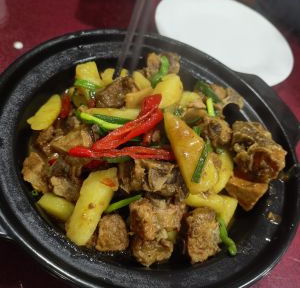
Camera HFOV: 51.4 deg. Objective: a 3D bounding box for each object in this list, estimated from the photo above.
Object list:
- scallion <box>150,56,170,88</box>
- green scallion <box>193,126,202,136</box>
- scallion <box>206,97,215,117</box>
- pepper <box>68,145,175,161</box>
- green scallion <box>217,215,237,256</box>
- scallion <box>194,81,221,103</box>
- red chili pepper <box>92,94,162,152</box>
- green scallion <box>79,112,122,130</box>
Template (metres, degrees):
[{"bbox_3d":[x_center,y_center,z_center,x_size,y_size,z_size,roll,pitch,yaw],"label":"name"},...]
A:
[{"bbox_3d":[0.011,-0.079,0.344,0.010,0.008,0.037,22,72,0],"label":"scallion"},{"bbox_3d":[0.047,-0.012,0.311,0.007,0.006,0.012,-16,61,-26],"label":"green scallion"},{"bbox_3d":[0.066,-0.041,0.338,0.006,0.006,0.023,3,62,-15],"label":"scallion"},{"bbox_3d":[-0.022,0.008,0.259,0.088,0.009,0.009,3,54,-15],"label":"pepper"},{"bbox_3d":[0.065,0.078,0.265,0.007,0.006,0.034,-11,72,-23],"label":"green scallion"},{"bbox_3d":[0.067,-0.060,0.364,0.009,0.007,0.036,-33,66,-33],"label":"scallion"},{"bbox_3d":[-0.017,-0.018,0.277,0.016,0.012,0.080,44,57,16],"label":"red chili pepper"},{"bbox_3d":[-0.043,-0.020,0.279,0.041,0.006,0.008,16,52,4],"label":"green scallion"}]

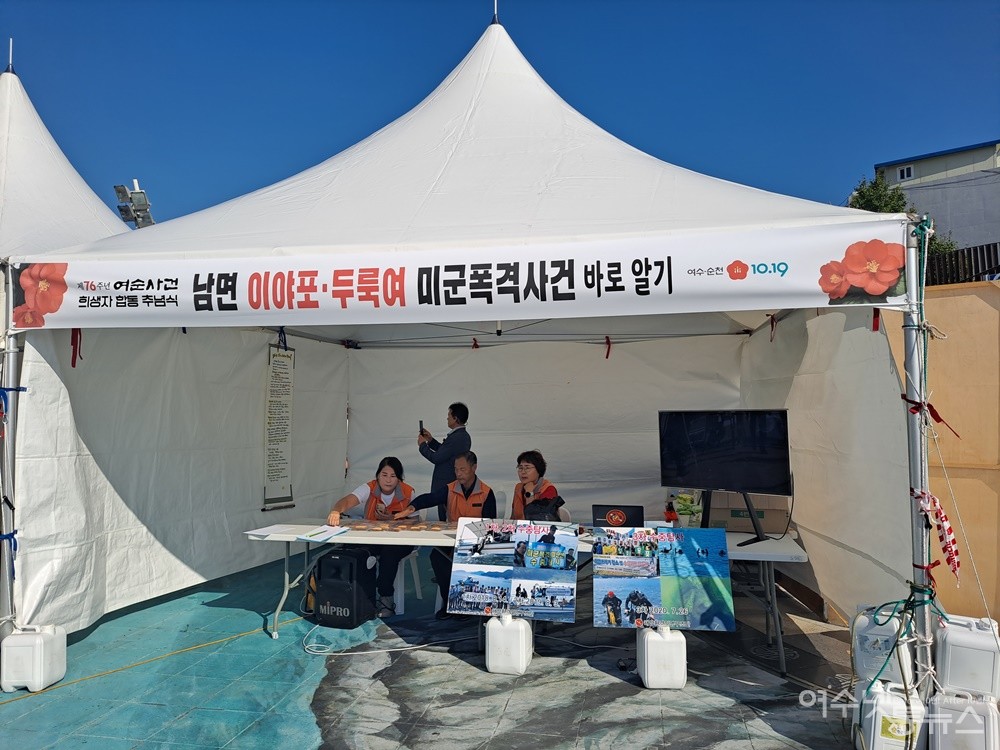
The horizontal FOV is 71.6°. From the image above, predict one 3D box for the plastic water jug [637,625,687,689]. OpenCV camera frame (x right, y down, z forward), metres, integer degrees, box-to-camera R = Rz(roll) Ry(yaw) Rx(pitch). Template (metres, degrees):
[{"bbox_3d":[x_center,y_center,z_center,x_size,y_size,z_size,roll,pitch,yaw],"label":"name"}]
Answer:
[{"bbox_3d":[0.961,1.645,4.130,0.240,0.348,0.280,0,-3,0],"label":"plastic water jug"}]

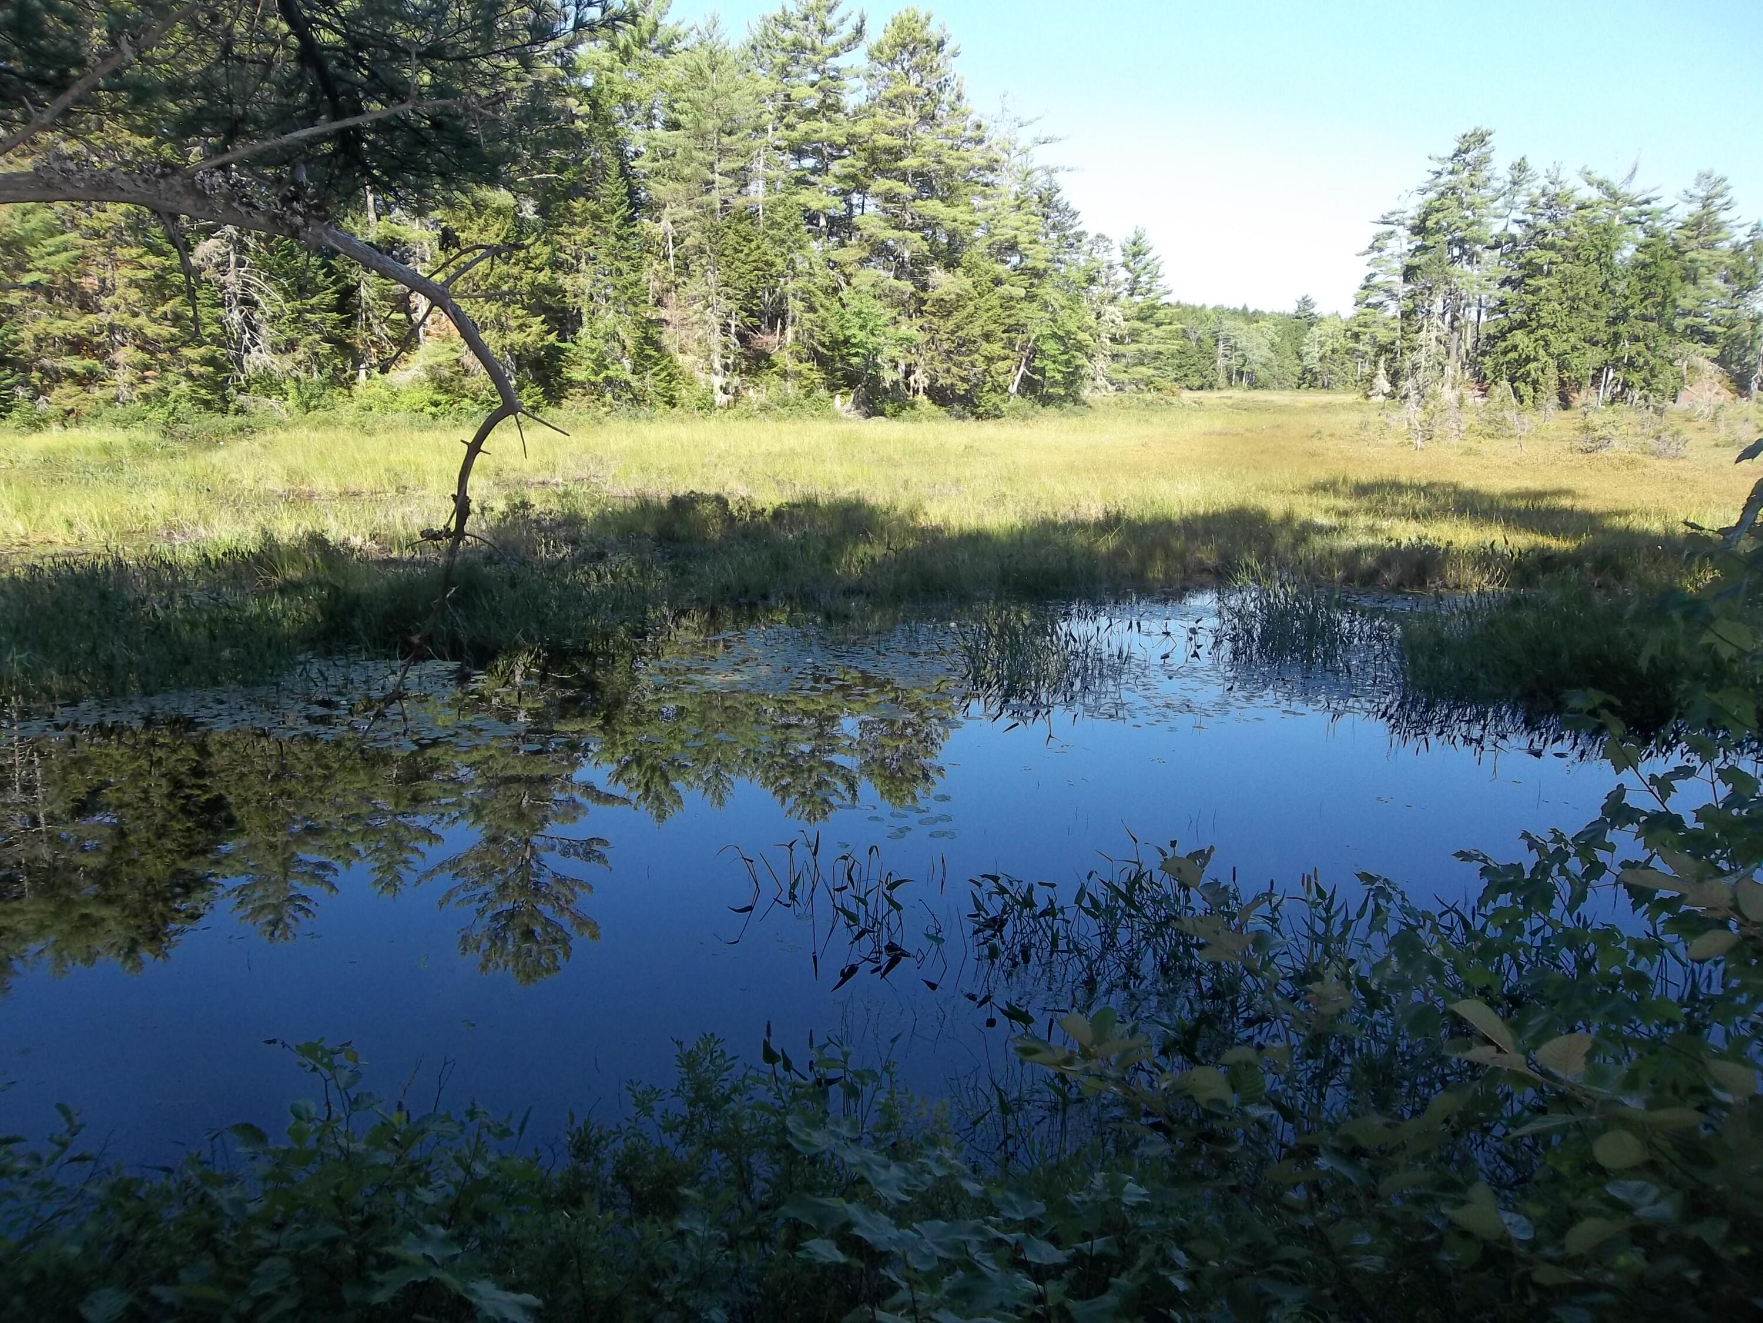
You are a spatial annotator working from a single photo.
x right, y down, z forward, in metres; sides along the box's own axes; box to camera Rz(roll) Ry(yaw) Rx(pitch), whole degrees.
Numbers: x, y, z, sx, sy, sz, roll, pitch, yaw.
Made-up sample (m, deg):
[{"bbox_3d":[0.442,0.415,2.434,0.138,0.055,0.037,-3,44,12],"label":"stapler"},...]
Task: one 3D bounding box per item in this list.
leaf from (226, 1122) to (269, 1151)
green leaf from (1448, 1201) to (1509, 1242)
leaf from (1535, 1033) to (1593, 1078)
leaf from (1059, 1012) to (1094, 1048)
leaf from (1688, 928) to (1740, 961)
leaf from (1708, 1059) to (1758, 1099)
[{"bbox_3d":[-1.060,0.794,2.300,0.076,0.018,0.046,20,34,10],"label":"leaf"},{"bbox_3d":[0.650,0.610,1.500,0.058,0.018,0.038,24,52,39],"label":"green leaf"},{"bbox_3d":[0.743,0.429,1.500,0.056,0.018,0.072,6,31,27],"label":"leaf"},{"bbox_3d":[0.256,0.482,1.800,0.044,0.018,0.054,-39,56,-23],"label":"leaf"},{"bbox_3d":[0.908,0.309,1.500,0.058,0.018,0.038,-22,40,2],"label":"leaf"},{"bbox_3d":[0.929,0.455,1.500,0.042,0.018,0.050,-41,44,-12],"label":"leaf"}]

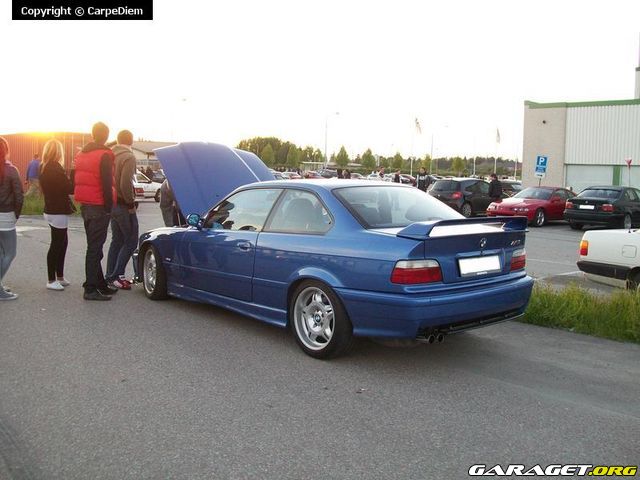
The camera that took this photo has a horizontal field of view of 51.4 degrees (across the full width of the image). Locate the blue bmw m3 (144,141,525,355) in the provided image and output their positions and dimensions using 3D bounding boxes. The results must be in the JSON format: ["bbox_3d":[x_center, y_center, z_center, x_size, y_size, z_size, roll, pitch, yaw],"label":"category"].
[{"bbox_3d":[-0.229,-0.078,6.426,1.780,1.600,4.430,-5,9,-41],"label":"blue bmw m3"}]

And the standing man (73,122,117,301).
[{"bbox_3d":[-2.443,-0.345,7.326,0.380,1.860,0.540,-5,9,-41],"label":"standing man"}]

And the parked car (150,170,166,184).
[{"bbox_3d":[-9.000,-3.200,37.000,1.750,1.420,4.300,3,7,20],"label":"parked car"}]

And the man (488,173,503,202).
[{"bbox_3d":[6.400,-1.554,24.400,0.380,1.760,0.500,-3,8,-30],"label":"man"}]

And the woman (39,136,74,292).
[{"bbox_3d":[-3.063,-0.321,7.817,0.340,1.700,0.460,-5,9,-42],"label":"woman"}]

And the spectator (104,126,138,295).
[{"bbox_3d":[-2.321,-0.372,7.824,0.380,1.820,0.480,-4,8,-32],"label":"spectator"}]

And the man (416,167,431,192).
[{"bbox_3d":[4.036,-1.953,26.101,0.520,1.770,0.360,1,7,9],"label":"man"}]

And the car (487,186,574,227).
[{"bbox_3d":[7.600,-1.270,23.400,1.750,1.300,4.420,6,9,42],"label":"car"}]

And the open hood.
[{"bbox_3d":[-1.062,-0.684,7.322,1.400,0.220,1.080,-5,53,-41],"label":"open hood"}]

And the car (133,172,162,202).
[{"bbox_3d":[-7.200,-2.150,26.000,4.300,1.420,1.700,-6,9,-42],"label":"car"}]

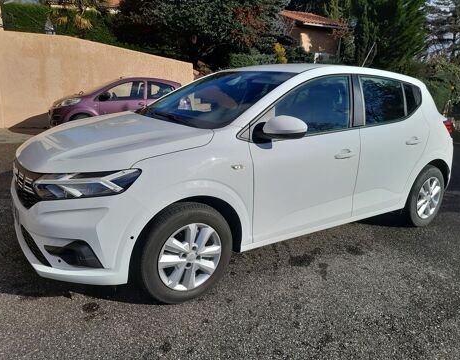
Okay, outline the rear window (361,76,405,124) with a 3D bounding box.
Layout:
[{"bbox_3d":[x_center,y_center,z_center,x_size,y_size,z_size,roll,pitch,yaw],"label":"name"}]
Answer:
[{"bbox_3d":[1.292,-0.642,2.987,0.630,0.400,0.050,-7,-6,-33],"label":"rear window"}]

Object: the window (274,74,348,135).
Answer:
[{"bbox_3d":[0.594,-0.526,2.534,0.870,0.460,0.050,-7,-6,-33],"label":"window"}]

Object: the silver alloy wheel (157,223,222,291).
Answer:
[{"bbox_3d":[-0.263,0.442,2.180,0.415,0.415,0.160,-7,17,-33],"label":"silver alloy wheel"}]

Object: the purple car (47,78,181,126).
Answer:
[{"bbox_3d":[-2.736,-1.899,9.284,3.430,1.465,1.630,-4,16,-23],"label":"purple car"}]

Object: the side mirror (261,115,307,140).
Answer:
[{"bbox_3d":[0.294,-0.323,2.175,0.190,0.165,0.250,-7,17,-33],"label":"side mirror"}]

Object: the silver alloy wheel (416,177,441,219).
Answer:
[{"bbox_3d":[1.914,0.164,3.581,0.415,0.415,0.160,-7,17,-33],"label":"silver alloy wheel"}]

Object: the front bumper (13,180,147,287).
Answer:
[{"bbox_3d":[-1.151,0.203,2.472,0.540,0.500,1.780,-7,17,-33],"label":"front bumper"}]

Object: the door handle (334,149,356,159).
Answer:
[{"bbox_3d":[0.843,-0.184,2.605,0.210,0.060,0.050,-7,17,-33],"label":"door handle"}]

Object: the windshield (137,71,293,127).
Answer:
[{"bbox_3d":[-0.141,-0.713,2.898,0.900,0.110,1.360,-34,30,-22],"label":"windshield"}]

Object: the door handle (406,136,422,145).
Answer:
[{"bbox_3d":[1.562,-0.331,3.065,0.210,0.060,0.050,-7,17,-33],"label":"door handle"}]

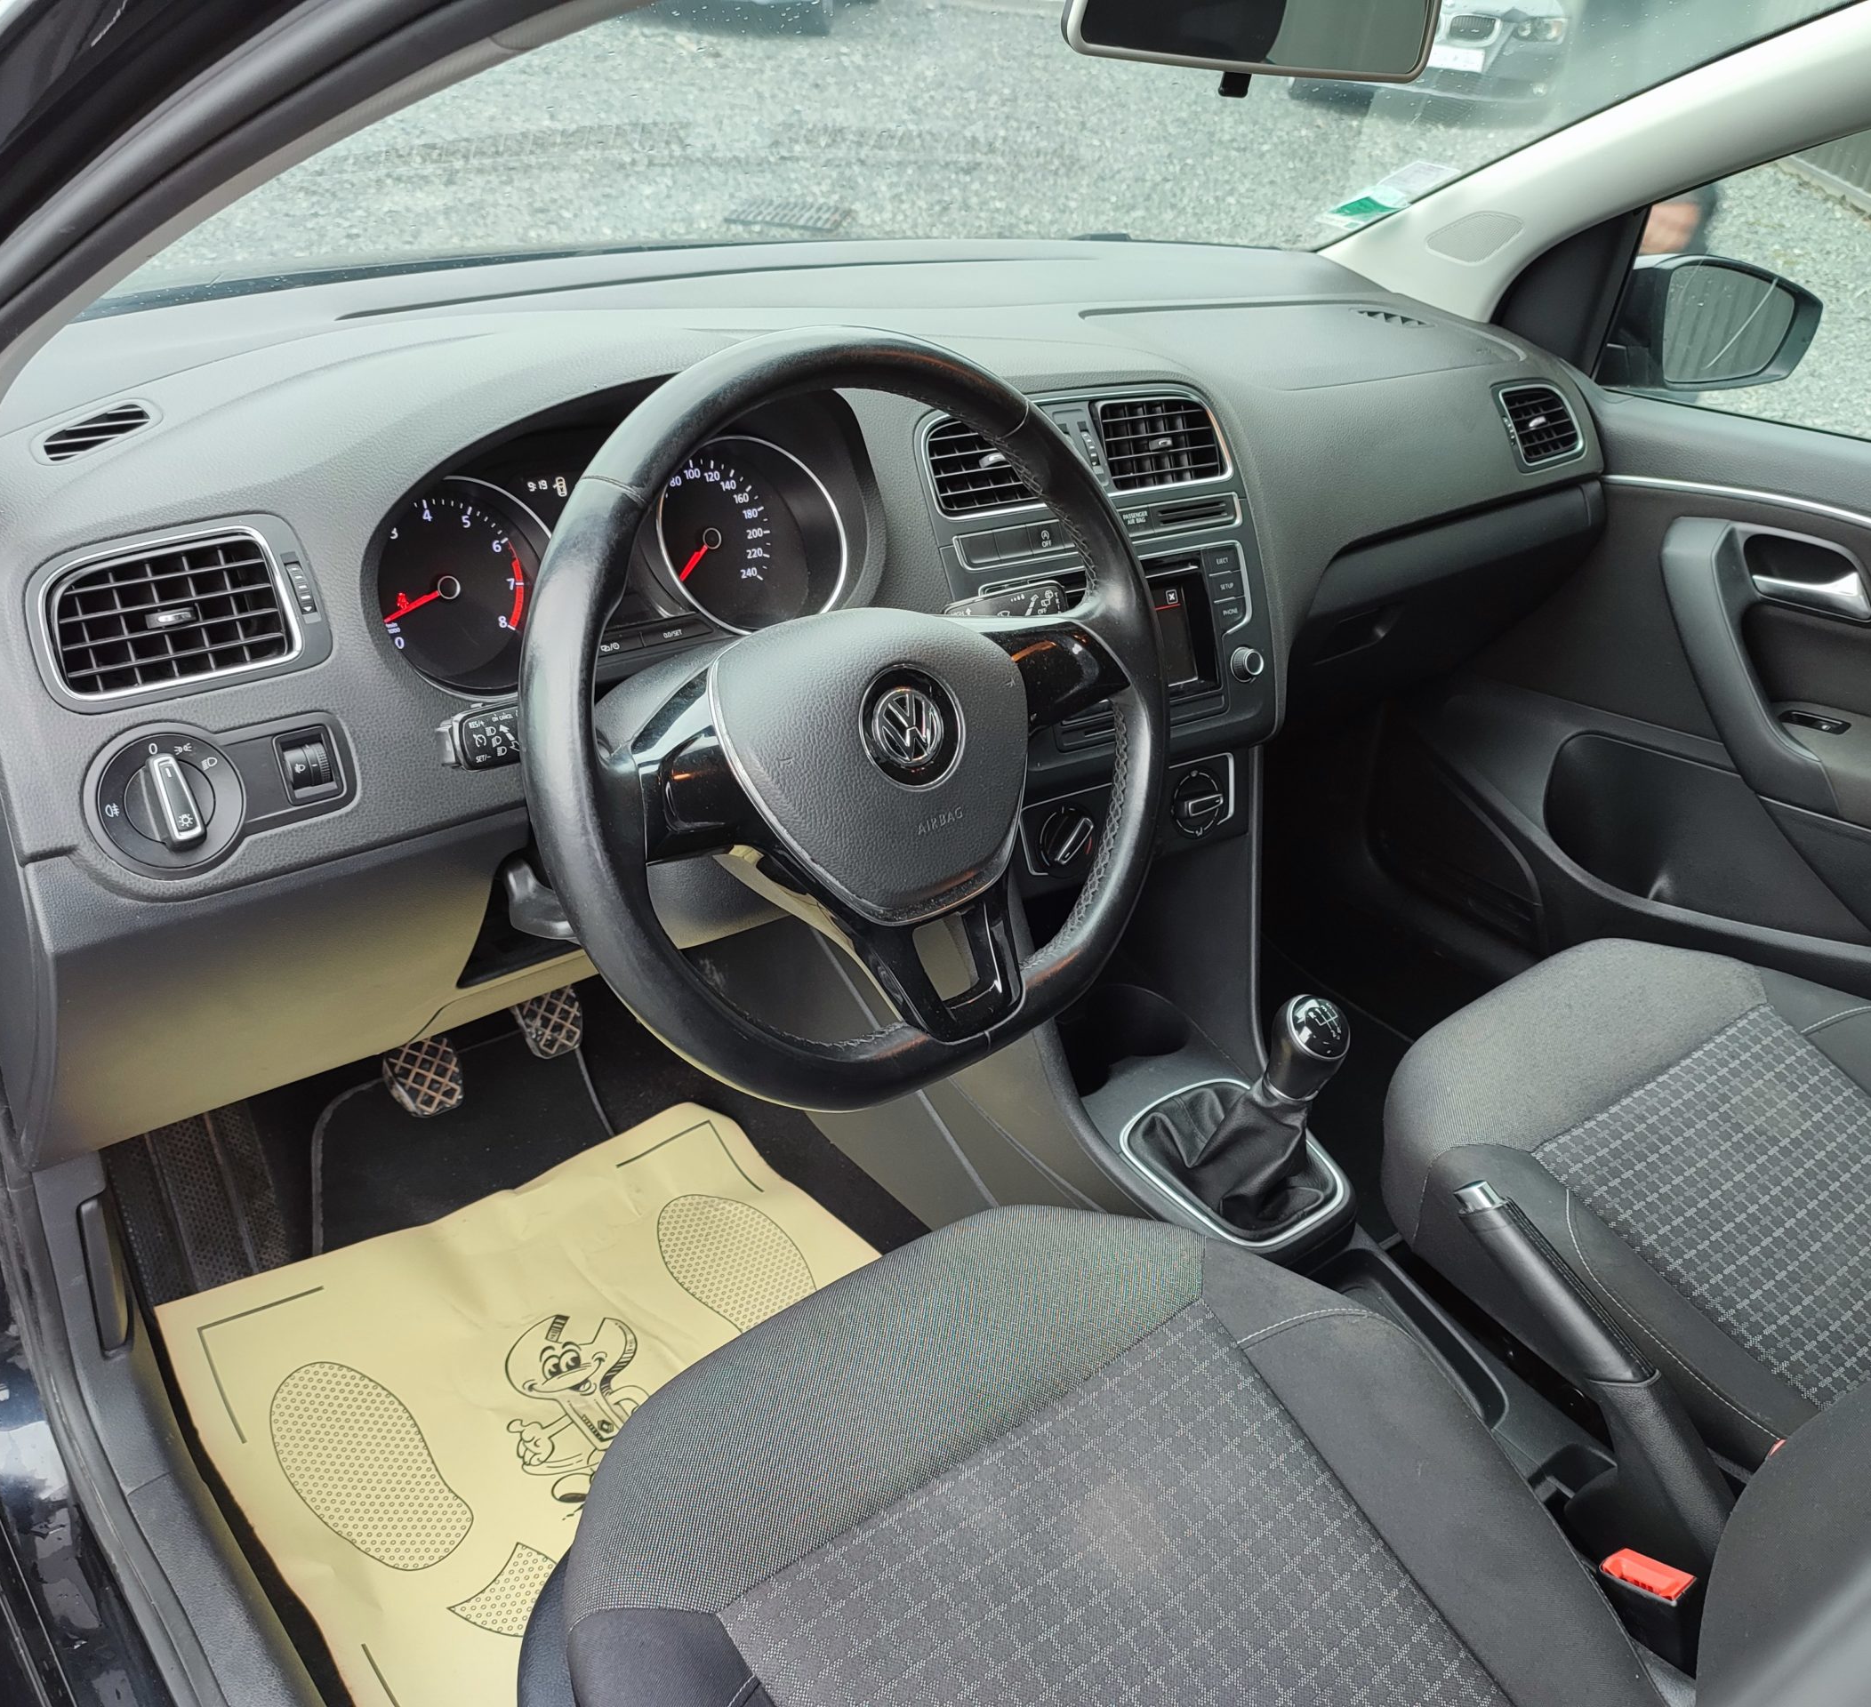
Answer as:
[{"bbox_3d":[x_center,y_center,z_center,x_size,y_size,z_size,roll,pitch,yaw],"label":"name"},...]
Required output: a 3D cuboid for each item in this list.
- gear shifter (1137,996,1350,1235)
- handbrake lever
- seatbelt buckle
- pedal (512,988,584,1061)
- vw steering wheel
[{"bbox_3d":[0.227,0.156,1.161,0.100,0.165,0.120,-16,35,-34],"label":"gear shifter"},{"bbox_3d":[0.392,0.316,0.995,0.055,0.107,0.250,-16,55,-34],"label":"handbrake lever"},{"bbox_3d":[0.391,0.416,0.900,0.026,0.065,0.042,-16,13,-34],"label":"seatbelt buckle"},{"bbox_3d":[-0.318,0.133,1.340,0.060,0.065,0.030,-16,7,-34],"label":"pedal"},{"bbox_3d":[-0.034,-0.067,0.817,0.370,0.367,0.100,-16,12,-34],"label":"vw steering wheel"}]

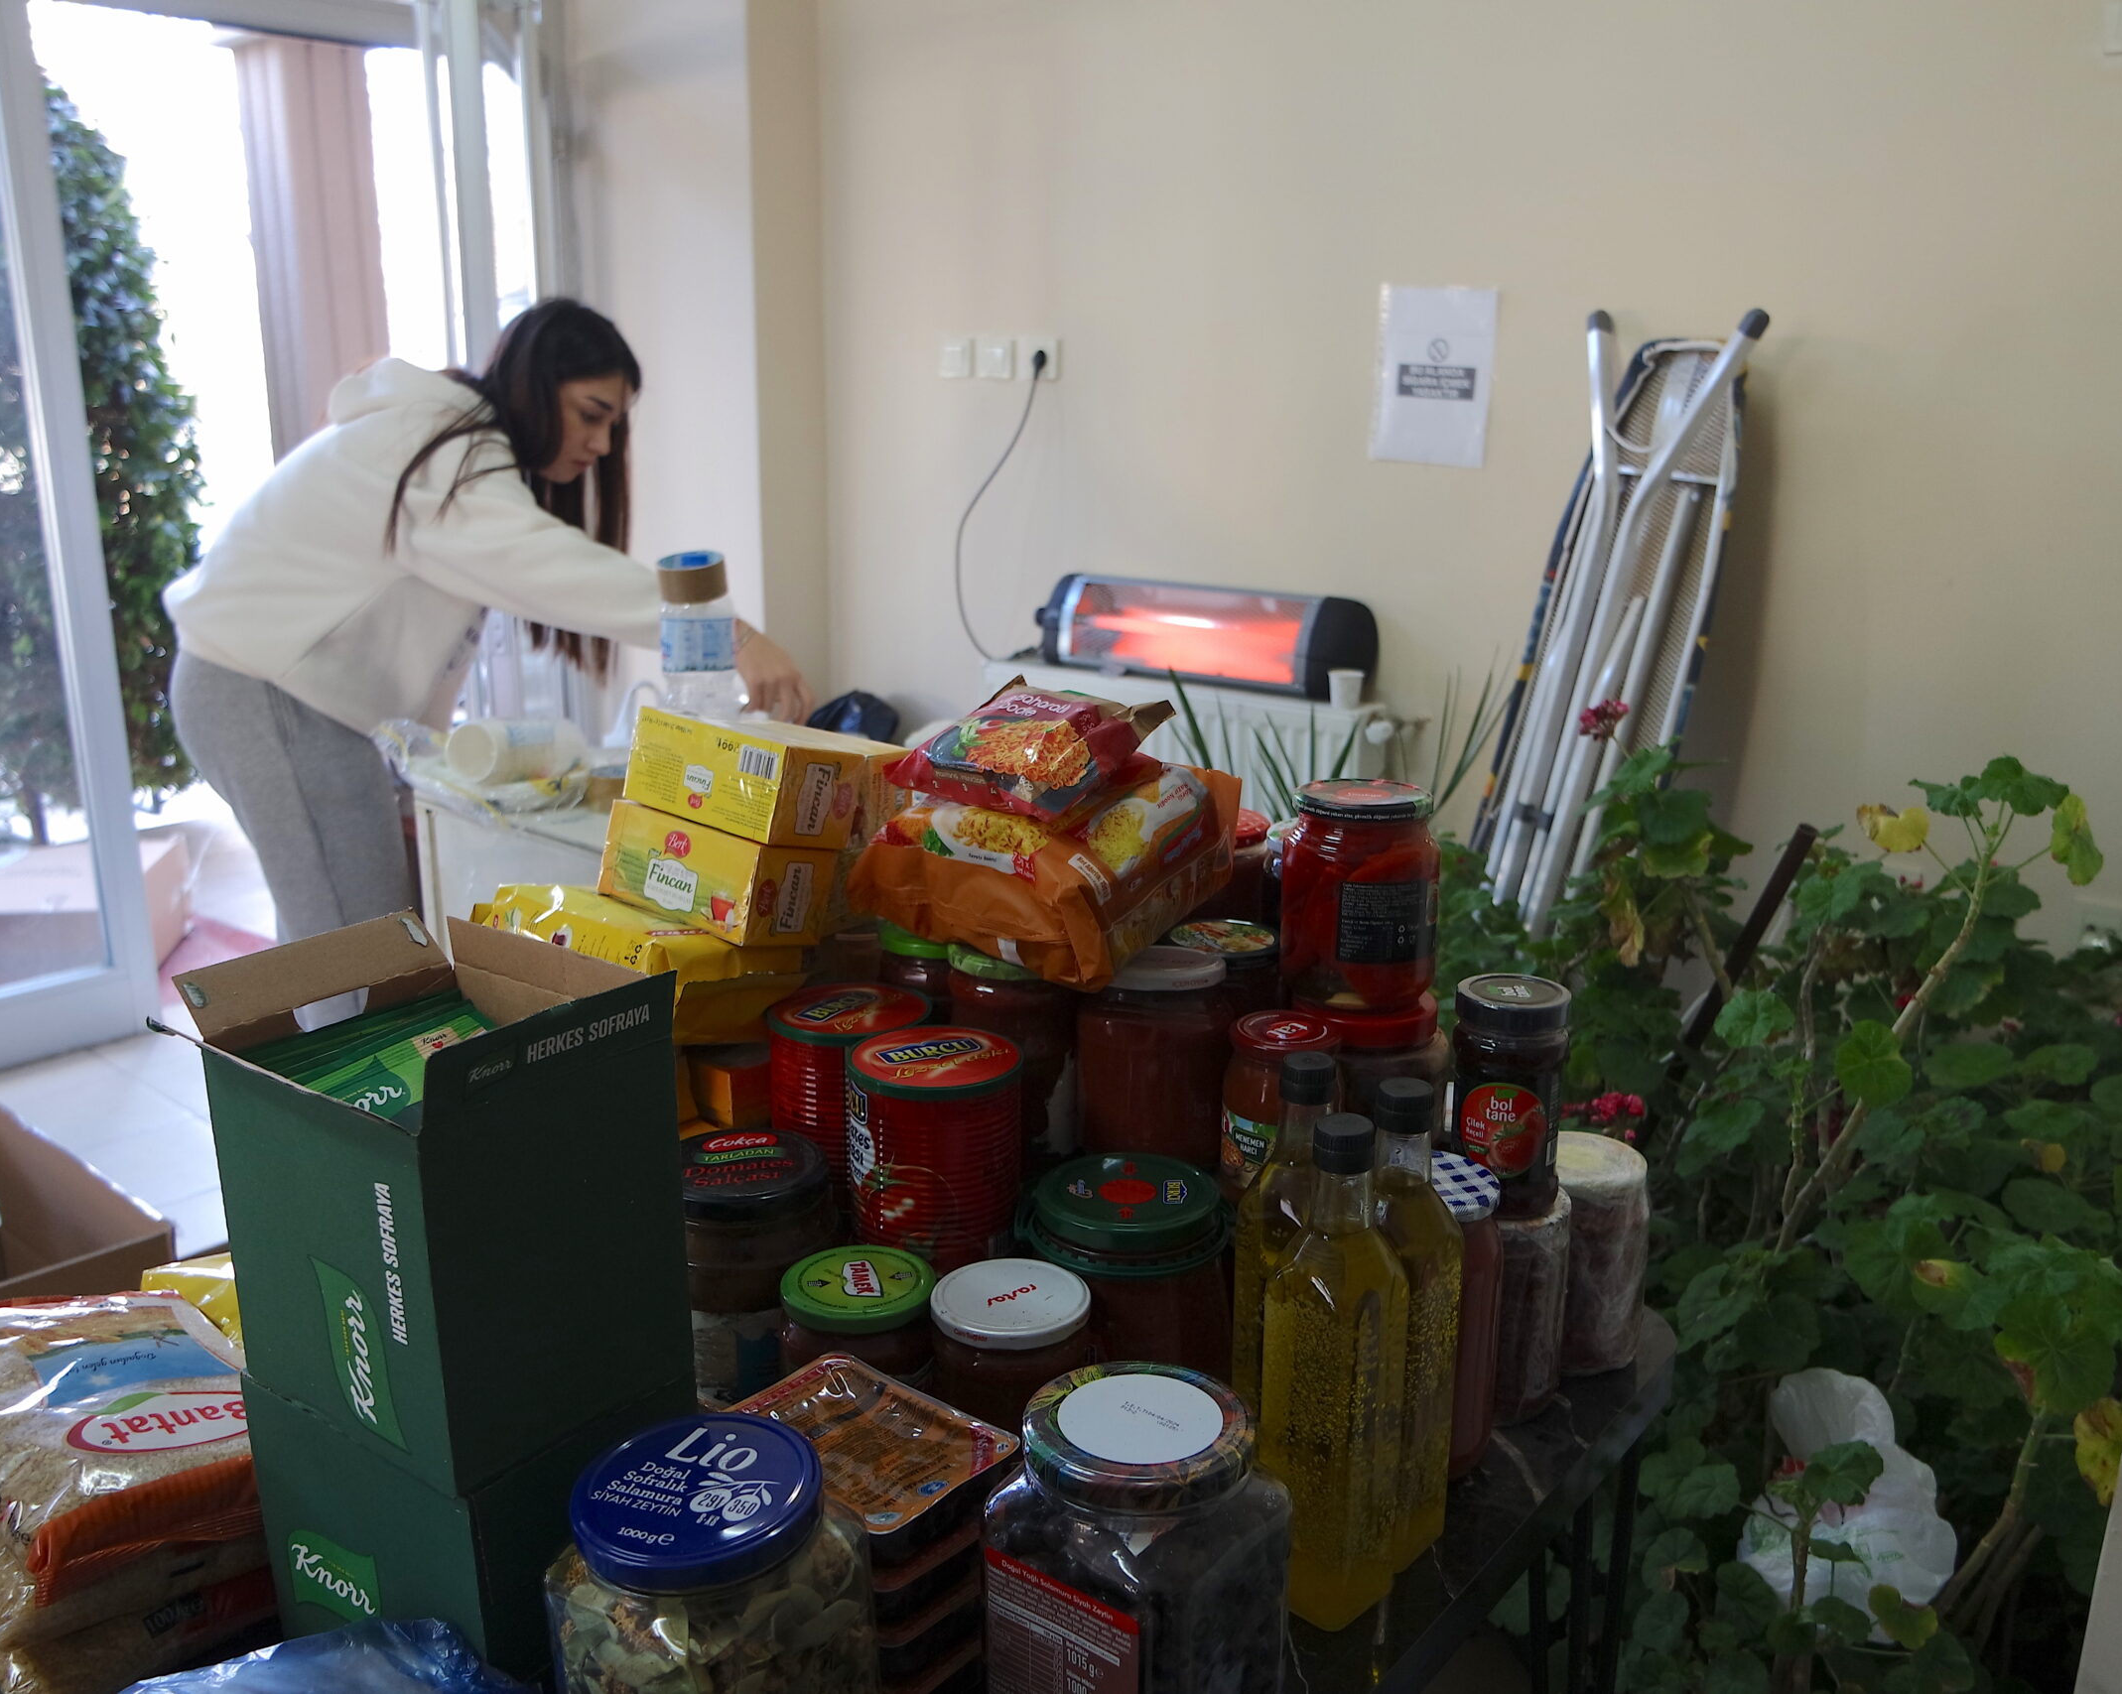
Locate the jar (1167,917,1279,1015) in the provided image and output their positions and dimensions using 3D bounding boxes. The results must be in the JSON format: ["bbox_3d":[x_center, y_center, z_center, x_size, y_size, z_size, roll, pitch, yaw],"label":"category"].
[{"bbox_3d":[0.136,0.165,1.423,0.100,0.186,0.100,1,14,0],"label":"jar"}]

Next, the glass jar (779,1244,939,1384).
[{"bbox_3d":[-0.110,0.303,0.933,0.088,0.145,0.088,1,14,0],"label":"glass jar"}]

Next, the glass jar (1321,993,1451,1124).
[{"bbox_3d":[0.203,0.153,1.158,0.116,0.105,0.116,1,14,0],"label":"glass jar"}]

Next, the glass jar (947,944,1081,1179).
[{"bbox_3d":[-0.031,0.131,1.106,0.089,0.145,0.089,1,14,0],"label":"glass jar"}]

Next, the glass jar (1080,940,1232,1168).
[{"bbox_3d":[0.069,0.187,1.295,0.113,0.203,0.113,1,14,0],"label":"glass jar"}]

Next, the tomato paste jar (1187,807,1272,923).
[{"bbox_3d":[0.107,0.062,1.264,0.093,0.165,0.093,1,14,0],"label":"tomato paste jar"}]

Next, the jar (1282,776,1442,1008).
[{"bbox_3d":[0.190,0.032,1.075,0.099,0.129,0.099,1,14,0],"label":"jar"}]

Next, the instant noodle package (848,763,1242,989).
[{"bbox_3d":[-0.004,0.010,1.096,0.190,0.083,0.160,10,25,34],"label":"instant noodle package"}]

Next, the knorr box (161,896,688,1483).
[{"bbox_3d":[-0.273,0.151,0.765,0.166,0.190,0.123,11,18,36],"label":"knorr box"}]

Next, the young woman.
[{"bbox_3d":[-0.780,0.007,2.376,0.800,1.475,0.500,4,15,15],"label":"young woman"}]

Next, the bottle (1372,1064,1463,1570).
[{"bbox_3d":[0.180,0.256,0.916,0.058,0.268,0.058,-13,20,-43],"label":"bottle"}]

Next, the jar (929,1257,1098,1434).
[{"bbox_3d":[-0.026,0.310,0.909,0.088,0.152,0.088,1,14,0],"label":"jar"}]

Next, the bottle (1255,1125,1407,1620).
[{"bbox_3d":[0.140,0.265,0.872,0.060,0.261,0.060,14,19,43],"label":"bottle"}]

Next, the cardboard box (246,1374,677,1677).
[{"bbox_3d":[-0.314,0.332,0.911,0.185,0.112,0.137,11,17,34],"label":"cardboard box"}]

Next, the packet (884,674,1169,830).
[{"bbox_3d":[-0.020,-0.071,1.240,0.136,0.037,0.155,17,41,32],"label":"packet"}]

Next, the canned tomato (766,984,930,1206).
[{"bbox_3d":[-0.133,0.161,1.077,0.102,0.120,0.102,1,14,0],"label":"canned tomato"}]

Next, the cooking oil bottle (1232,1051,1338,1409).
[{"bbox_3d":[0.134,0.246,0.953,0.058,0.268,0.058,-13,20,-43],"label":"cooking oil bottle"}]

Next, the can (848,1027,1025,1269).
[{"bbox_3d":[-0.074,0.182,1.004,0.102,0.121,0.102,1,14,0],"label":"can"}]

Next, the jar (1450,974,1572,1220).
[{"bbox_3d":[0.275,0.155,1.044,0.068,0.137,0.068,3,14,10],"label":"jar"}]

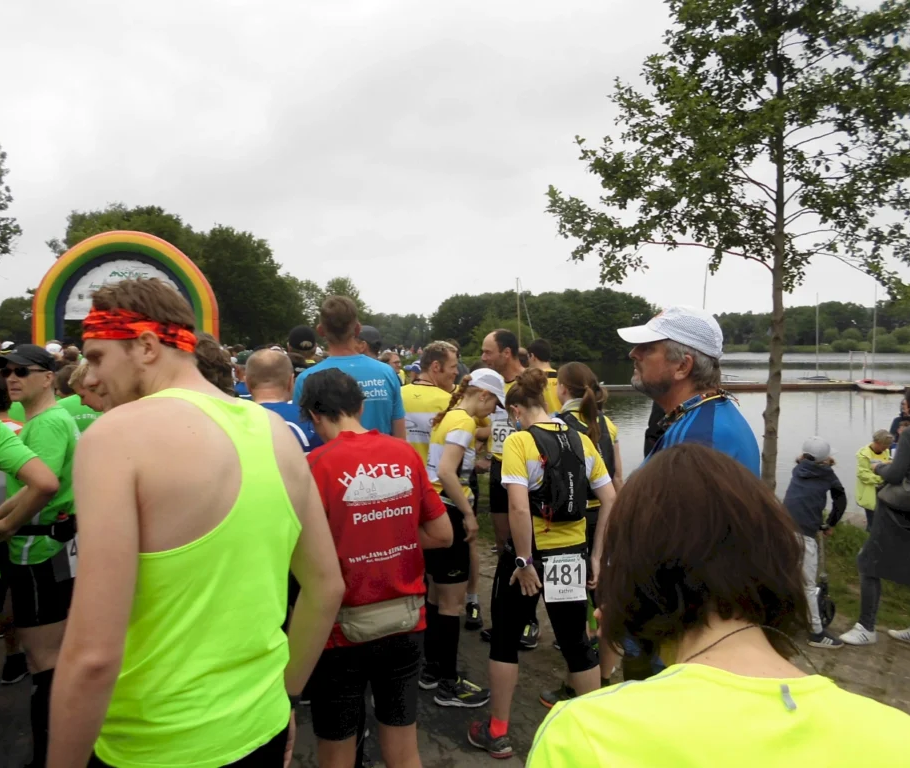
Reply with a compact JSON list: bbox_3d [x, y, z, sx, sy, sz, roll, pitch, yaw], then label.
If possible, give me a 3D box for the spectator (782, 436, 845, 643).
[{"bbox_3d":[2.260,0.990,4.900,0.460,1.340,0.480,3,4,43],"label":"spectator"}]

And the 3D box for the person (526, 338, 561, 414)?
[{"bbox_3d":[0.700,0.540,6.150,0.480,1.790,0.320,-1,3,-20],"label":"person"}]

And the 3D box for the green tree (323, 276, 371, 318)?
[{"bbox_3d":[-9.100,-5.400,65.000,4.200,7.800,4.200,0,3,0],"label":"green tree"}]

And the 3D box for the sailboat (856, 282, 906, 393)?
[{"bbox_3d":[25.389,-2.825,46.163,1.500,6.500,3.600,-1,3,-27],"label":"sailboat"}]

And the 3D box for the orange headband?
[{"bbox_3d":[-0.615,-0.104,1.500,0.215,0.065,0.175,8,3,-12],"label":"orange headband"}]

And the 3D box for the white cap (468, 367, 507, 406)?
[{"bbox_3d":[0.155,0.018,3.780,0.170,0.140,0.250,0,-35,50],"label":"white cap"}]

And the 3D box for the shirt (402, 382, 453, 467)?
[{"bbox_3d":[-0.164,0.314,4.280,0.500,0.650,0.280,1,3,27],"label":"shirt"}]

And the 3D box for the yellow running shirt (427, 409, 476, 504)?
[{"bbox_3d":[-0.017,0.359,3.760,0.270,0.530,0.420,-1,3,-15],"label":"yellow running shirt"}]

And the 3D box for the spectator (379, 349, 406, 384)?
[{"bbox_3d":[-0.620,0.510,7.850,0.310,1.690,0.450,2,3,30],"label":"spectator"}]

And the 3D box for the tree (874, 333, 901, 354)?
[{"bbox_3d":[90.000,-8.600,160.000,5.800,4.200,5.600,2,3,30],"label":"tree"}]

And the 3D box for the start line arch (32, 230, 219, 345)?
[{"bbox_3d":[-10.711,-2.293,25.135,5.700,5.400,1.000,-1,3,-17],"label":"start line arch"}]

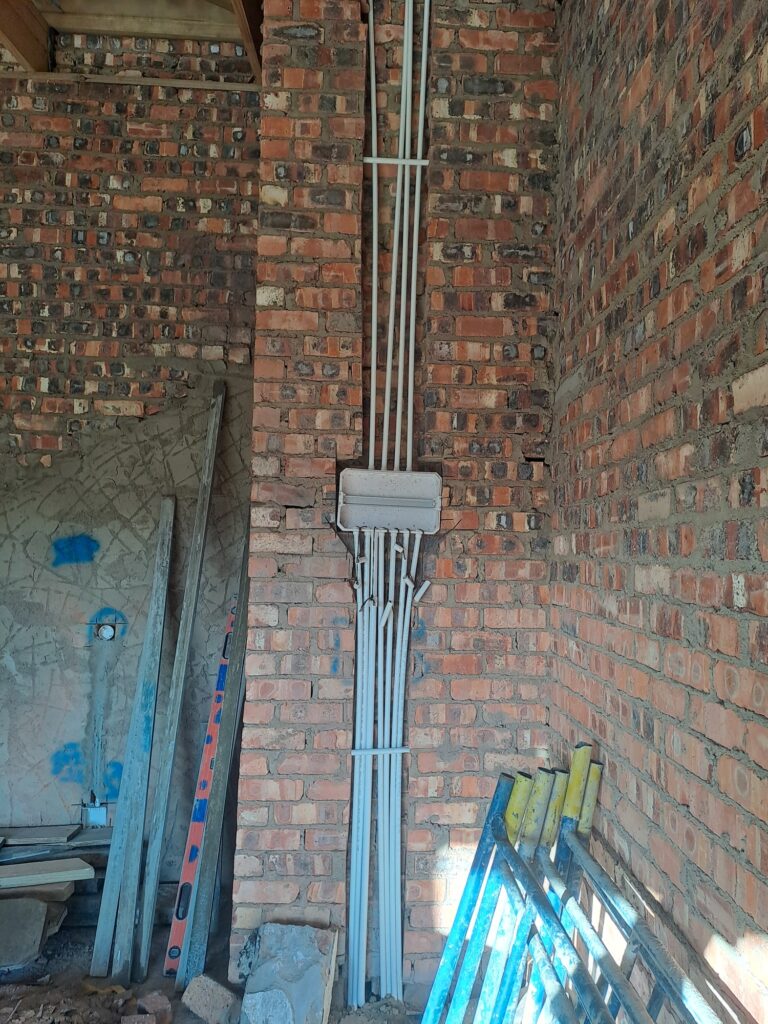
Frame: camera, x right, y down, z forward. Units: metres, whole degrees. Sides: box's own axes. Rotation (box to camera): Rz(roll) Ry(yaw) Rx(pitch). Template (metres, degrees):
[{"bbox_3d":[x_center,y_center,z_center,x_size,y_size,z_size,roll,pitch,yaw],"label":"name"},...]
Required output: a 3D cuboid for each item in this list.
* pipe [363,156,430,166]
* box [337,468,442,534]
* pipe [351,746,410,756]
[{"bbox_3d":[0.047,-1.288,2.719,0.241,0.021,0.021,2,-3,-2],"label":"pipe"},{"bbox_3d":[0.019,-0.034,2.682,0.366,0.222,0.075,2,-3,-3],"label":"box"},{"bbox_3d":[-0.010,0.849,2.619,0.207,0.021,0.021,-2,-3,-2],"label":"pipe"}]

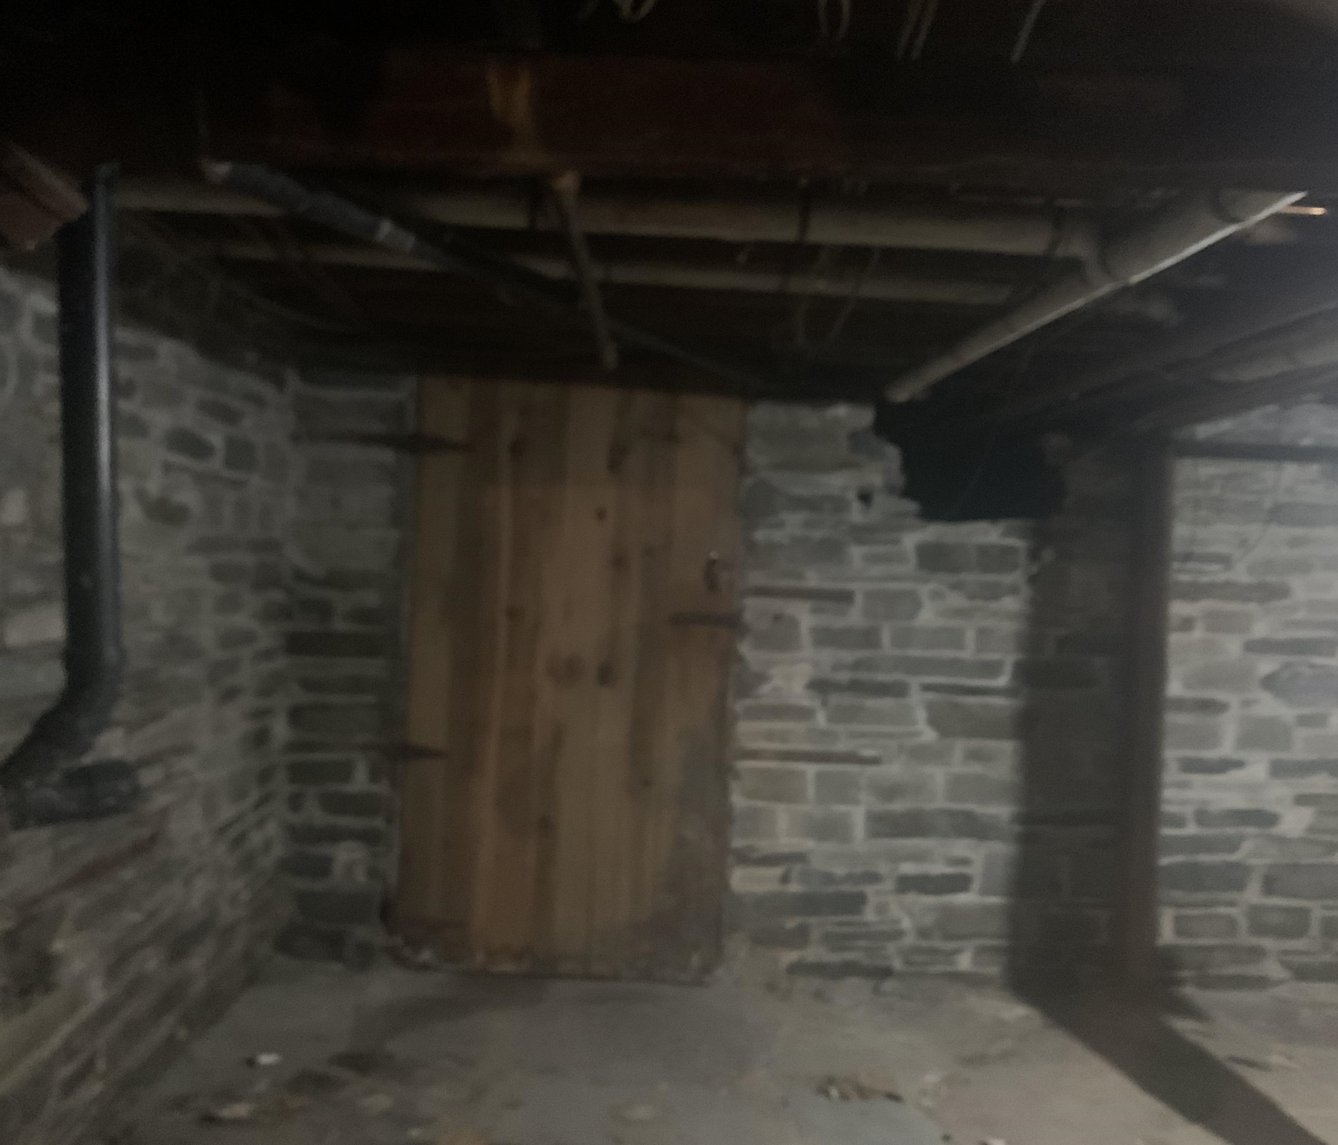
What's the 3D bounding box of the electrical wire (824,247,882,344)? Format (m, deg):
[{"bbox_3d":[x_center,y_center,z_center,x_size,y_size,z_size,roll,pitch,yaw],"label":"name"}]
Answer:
[{"bbox_3d":[0.348,-0.523,2.166,0.095,0.170,0.070,2,1,-3],"label":"electrical wire"}]

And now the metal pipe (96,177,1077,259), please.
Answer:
[{"bbox_3d":[-0.088,-0.598,1.952,1.655,0.066,0.066,2,1,-3],"label":"metal pipe"}]

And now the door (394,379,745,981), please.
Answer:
[{"bbox_3d":[-0.305,0.338,3.550,1.016,1.803,0.070,2,1,-3],"label":"door"}]

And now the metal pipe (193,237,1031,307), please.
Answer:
[{"bbox_3d":[-0.103,-0.607,2.325,1.616,0.052,0.052,2,1,-3],"label":"metal pipe"}]

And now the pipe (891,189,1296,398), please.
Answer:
[{"bbox_3d":[0.780,-0.554,2.600,0.076,0.076,1.974,2,1,-3],"label":"pipe"}]

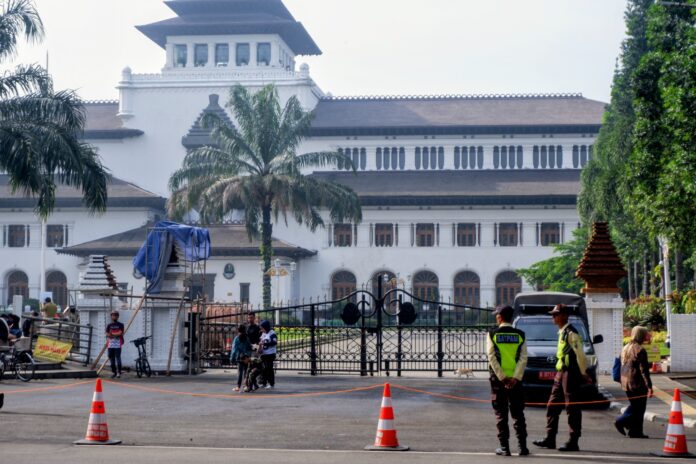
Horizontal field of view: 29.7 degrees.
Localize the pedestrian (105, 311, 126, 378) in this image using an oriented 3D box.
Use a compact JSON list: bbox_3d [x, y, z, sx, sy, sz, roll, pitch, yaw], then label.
[{"bbox_3d":[-5.913,2.845,33.368,0.500,1.672,0.340,1,-4,-6],"label":"pedestrian"}]

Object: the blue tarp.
[{"bbox_3d":[-4.726,0.683,35.200,1.900,1.950,1.500,0,-4,7],"label":"blue tarp"}]

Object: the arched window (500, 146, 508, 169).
[{"bbox_3d":[14.312,-6.799,120.300,0.560,2.080,0.250,0,-4,7],"label":"arched window"}]

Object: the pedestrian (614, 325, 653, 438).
[{"bbox_3d":[3.836,2.002,17.661,0.500,1.500,0.500,1,-4,-21],"label":"pedestrian"}]

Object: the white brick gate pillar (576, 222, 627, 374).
[{"bbox_3d":[6.518,1.710,33.800,1.220,3.880,1.220,0,-4,7],"label":"white brick gate pillar"}]

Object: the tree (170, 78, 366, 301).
[{"bbox_3d":[-4.462,-0.937,72.367,10.500,14.180,10.500,0,-4,7],"label":"tree"}]

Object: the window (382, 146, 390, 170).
[{"bbox_3d":[3.851,-7.228,129.800,0.560,2.200,0.250,0,-4,7],"label":"window"}]

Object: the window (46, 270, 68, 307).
[{"bbox_3d":[-26.445,5.225,119.465,2.100,3.451,0.400,0,-4,7],"label":"window"}]

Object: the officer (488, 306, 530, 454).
[{"bbox_3d":[1.852,1.714,15.286,0.500,1.716,0.380,0,-4,-3],"label":"officer"}]

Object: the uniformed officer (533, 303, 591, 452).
[{"bbox_3d":[2.517,1.712,15.500,0.570,1.710,0.500,1,-4,-7],"label":"uniformed officer"}]

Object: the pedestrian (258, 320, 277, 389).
[{"bbox_3d":[-1.760,2.672,28.750,0.350,1.480,0.440,2,-4,-25],"label":"pedestrian"}]

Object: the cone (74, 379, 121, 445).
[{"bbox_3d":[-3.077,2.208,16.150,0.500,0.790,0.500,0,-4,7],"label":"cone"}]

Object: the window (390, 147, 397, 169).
[{"bbox_3d":[4.365,-6.886,123.415,0.600,2.124,0.300,0,-4,7],"label":"window"}]

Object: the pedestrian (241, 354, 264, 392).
[{"bbox_3d":[-2.053,2.971,27.971,0.600,0.800,0.500,3,-5,-41],"label":"pedestrian"}]

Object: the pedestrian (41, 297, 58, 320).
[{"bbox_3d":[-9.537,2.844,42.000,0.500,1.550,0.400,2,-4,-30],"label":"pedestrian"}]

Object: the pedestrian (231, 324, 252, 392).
[{"bbox_3d":[-2.288,2.688,28.335,0.480,1.385,0.380,-2,-5,37],"label":"pedestrian"}]

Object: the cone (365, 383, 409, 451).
[{"bbox_3d":[0.463,2.206,15.760,0.480,0.775,0.480,0,-4,7],"label":"cone"}]

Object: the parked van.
[{"bbox_3d":[3.985,2.225,25.888,1.750,2.070,4.800,0,-4,8],"label":"parked van"}]

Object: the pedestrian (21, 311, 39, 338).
[{"bbox_3d":[-8.431,2.820,34.800,0.450,1.400,0.450,2,-4,-26],"label":"pedestrian"}]

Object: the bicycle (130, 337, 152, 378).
[{"bbox_3d":[-5.288,3.192,33.667,0.570,1.050,1.500,0,-4,5],"label":"bicycle"}]

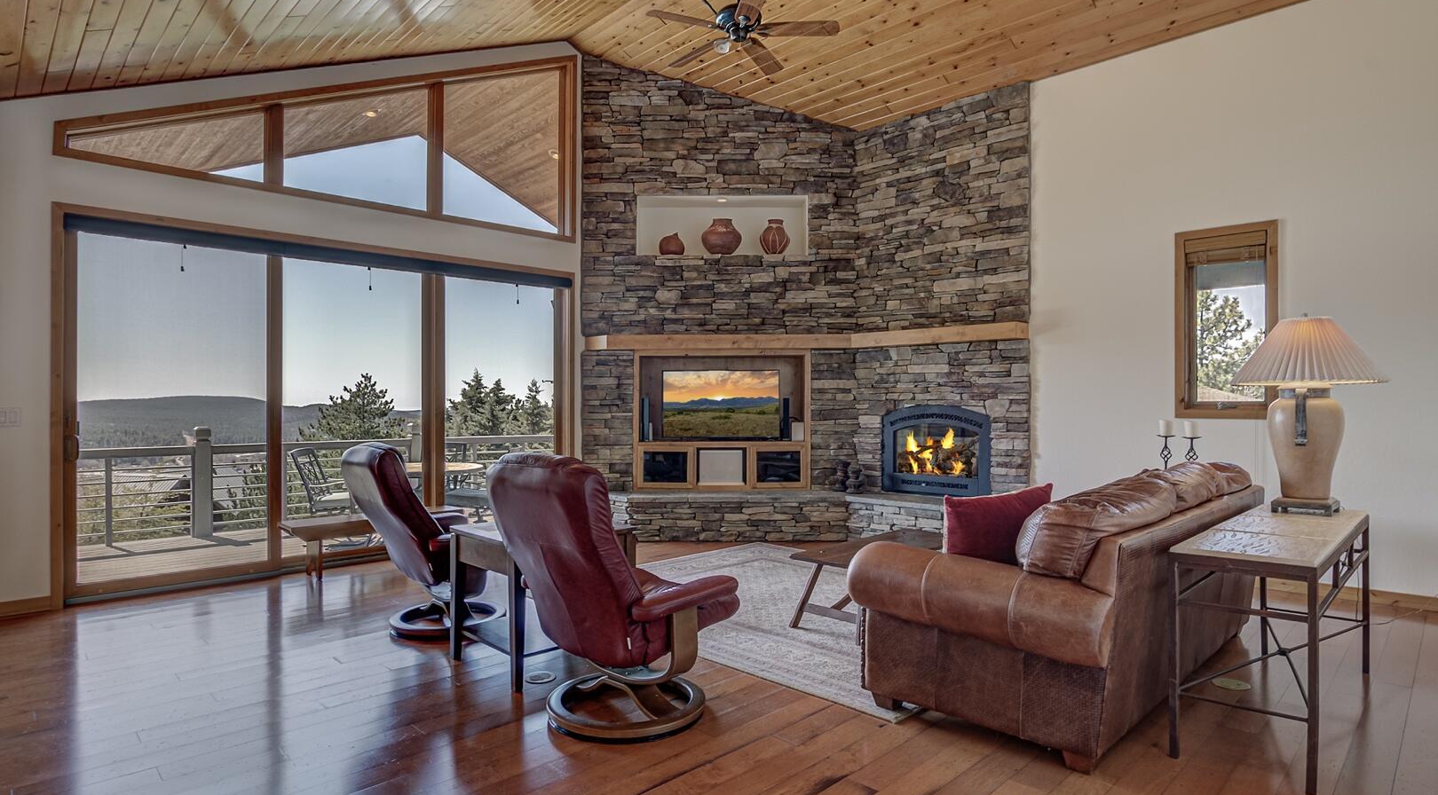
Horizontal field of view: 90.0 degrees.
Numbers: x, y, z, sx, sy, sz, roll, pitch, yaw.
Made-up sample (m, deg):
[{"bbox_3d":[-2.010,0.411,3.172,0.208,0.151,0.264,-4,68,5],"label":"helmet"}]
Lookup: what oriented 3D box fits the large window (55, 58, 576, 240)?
[{"bbox_3d":[-2.753,-2.393,5.709,3.730,1.815,0.140,0,0,-44],"label":"large window"}]

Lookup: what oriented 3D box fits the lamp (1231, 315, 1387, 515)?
[{"bbox_3d":[2.800,0.085,3.420,0.570,0.940,0.570,0,0,-44],"label":"lamp"}]

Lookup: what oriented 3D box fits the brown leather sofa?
[{"bbox_3d":[1.813,0.840,3.599,2.380,0.920,1.060,0,0,-44],"label":"brown leather sofa"}]

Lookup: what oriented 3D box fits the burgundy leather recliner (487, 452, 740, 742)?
[{"bbox_3d":[-0.406,0.760,3.017,0.800,1.080,0.870,0,0,44],"label":"burgundy leather recliner"}]

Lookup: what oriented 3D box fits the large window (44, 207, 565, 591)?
[{"bbox_3d":[-2.764,0.060,5.699,3.700,2.480,0.150,0,0,-44],"label":"large window"}]

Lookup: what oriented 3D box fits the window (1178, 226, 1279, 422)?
[{"bbox_3d":[3.596,-0.523,5.097,0.600,1.357,0.120,0,0,43],"label":"window"}]

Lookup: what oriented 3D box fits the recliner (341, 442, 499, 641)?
[{"bbox_3d":[-1.590,0.760,4.153,0.870,1.080,0.800,0,0,-43],"label":"recliner"}]

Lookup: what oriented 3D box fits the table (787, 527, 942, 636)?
[{"bbox_3d":[1.025,1.090,4.218,1.200,0.420,0.580,0,0,-44],"label":"table"}]

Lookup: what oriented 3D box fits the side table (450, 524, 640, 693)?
[{"bbox_3d":[-0.859,0.980,3.569,0.660,0.640,0.640,0,0,44],"label":"side table"}]

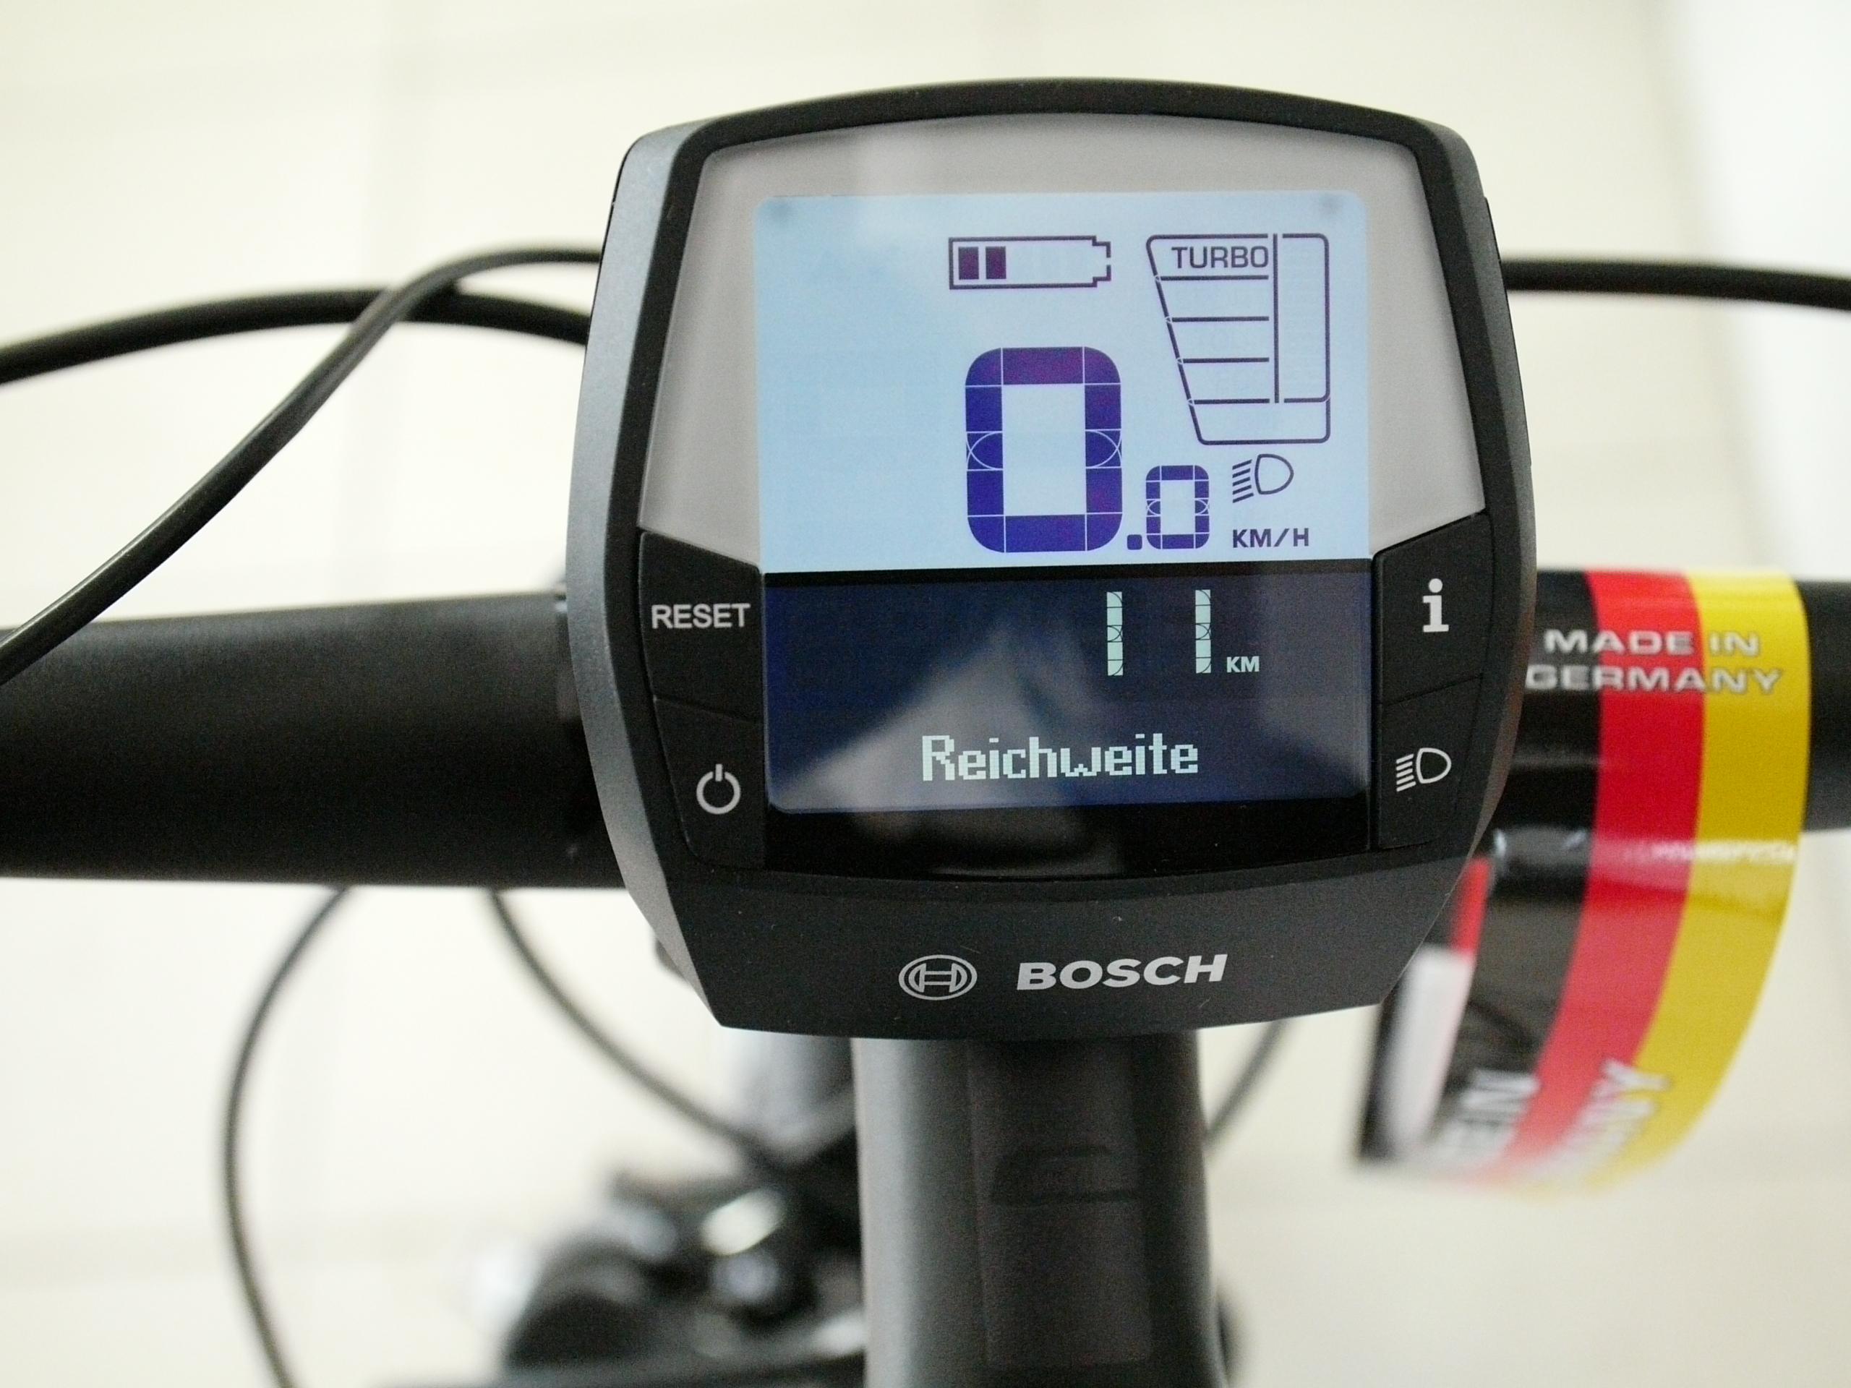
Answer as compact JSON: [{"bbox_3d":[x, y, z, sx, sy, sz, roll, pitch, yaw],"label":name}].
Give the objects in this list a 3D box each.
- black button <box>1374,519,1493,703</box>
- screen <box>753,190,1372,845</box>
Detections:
[{"bbox_3d":[0.049,-0.008,0.266,0.011,0.004,0.018,-1,93,-5],"label":"black button"},{"bbox_3d":[0.013,-0.018,0.263,0.058,0.004,0.059,-1,93,-5],"label":"screen"}]

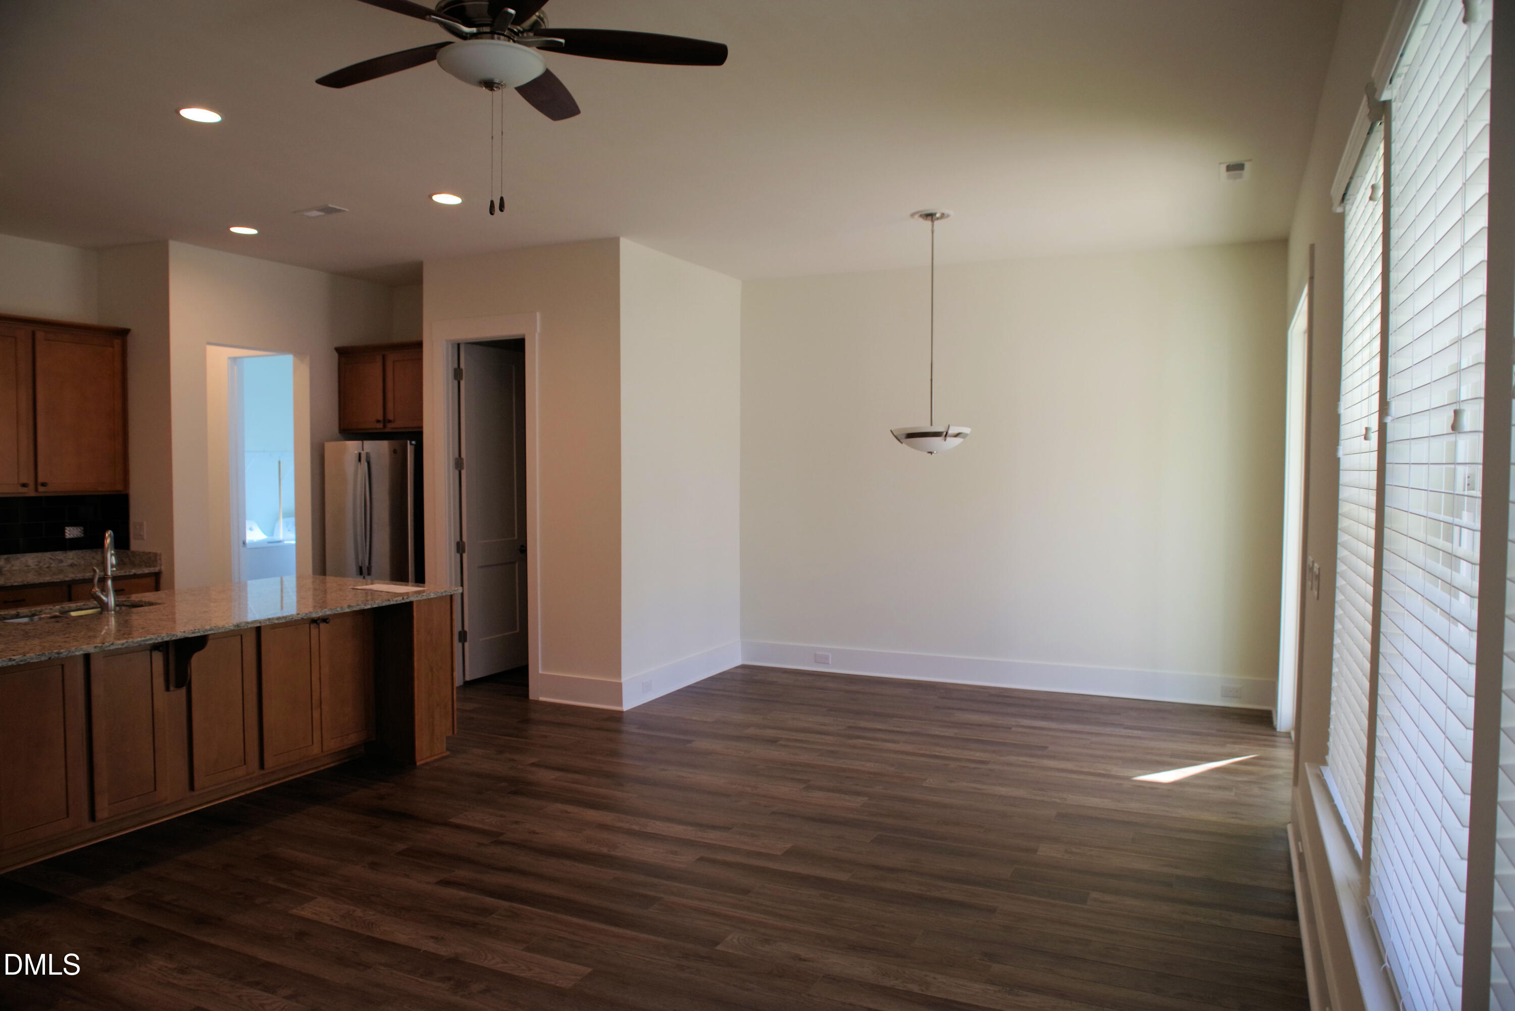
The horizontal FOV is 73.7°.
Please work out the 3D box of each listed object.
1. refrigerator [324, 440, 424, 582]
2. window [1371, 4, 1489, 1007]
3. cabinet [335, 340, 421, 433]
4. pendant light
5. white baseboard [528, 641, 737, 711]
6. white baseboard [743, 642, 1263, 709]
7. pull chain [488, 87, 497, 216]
[{"bbox_3d":[-2.695,0.397,7.713,0.840,1.770,0.840,1,3,25],"label":"refrigerator"},{"bbox_3d":[1.117,-0.001,1.651,0.080,1.740,0.910,1,3,25],"label":"window"},{"bbox_3d":[-2.698,-0.889,7.816,0.950,0.660,0.610,1,3,25],"label":"cabinet"},{"bbox_3d":[1.008,-0.989,5.846,0.460,1.385,0.460,1,3,25],"label":"pendant light"},{"bbox_3d":[-0.822,1.208,7.464,0.720,0.180,1.700,1,3,25],"label":"white baseboard"},{"bbox_3d":[1.634,1.221,7.321,3.822,0.180,0.025,1,3,23],"label":"white baseboard"},{"bbox_3d":[-0.727,-0.971,2.754,0.015,0.350,0.015,1,3,25],"label":"pull chain"}]

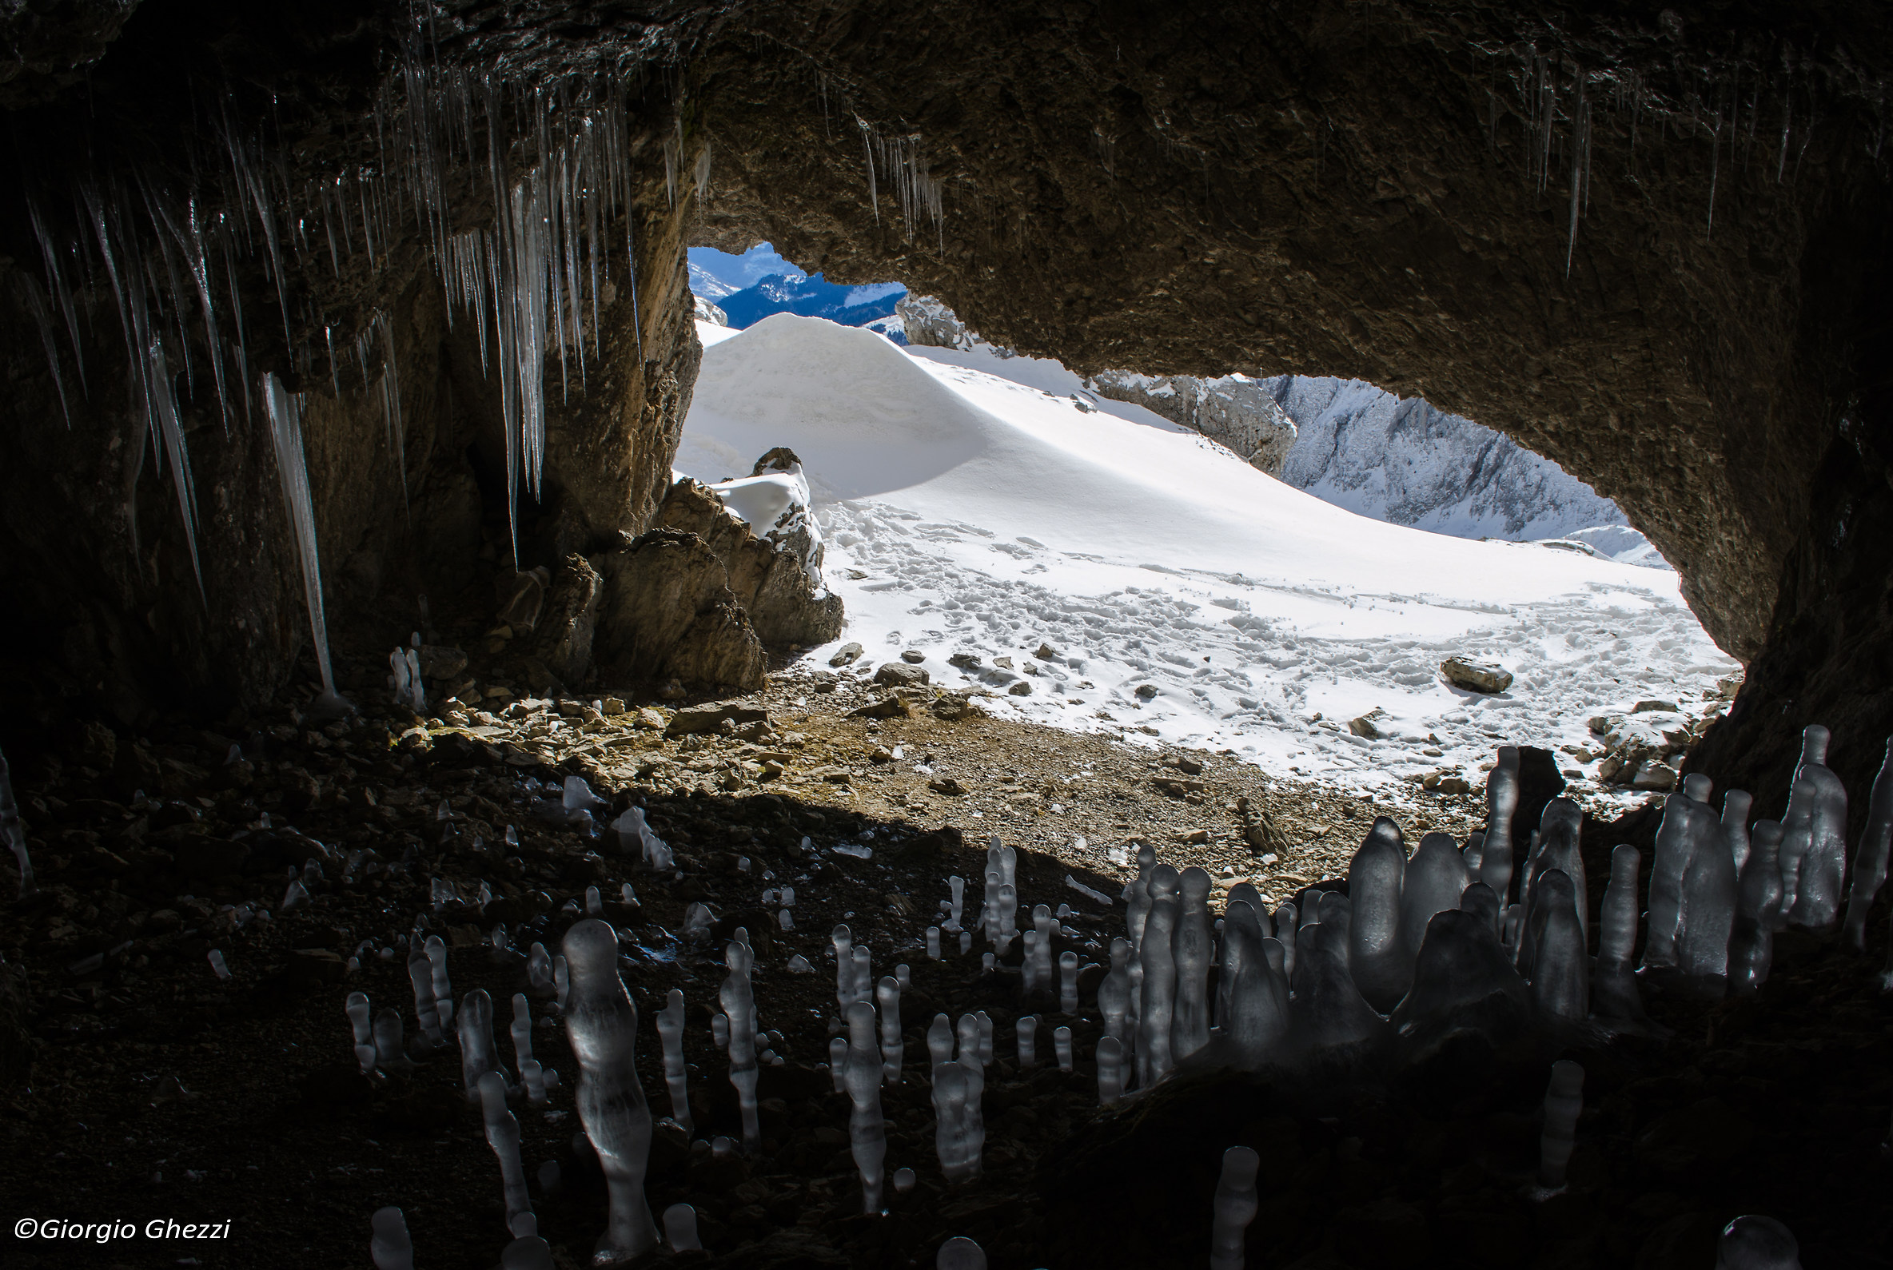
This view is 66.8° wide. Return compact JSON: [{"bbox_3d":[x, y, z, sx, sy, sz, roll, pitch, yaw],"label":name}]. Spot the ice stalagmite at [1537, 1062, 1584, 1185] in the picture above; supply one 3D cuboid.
[{"bbox_3d":[1.360,1.070,3.161,0.093,0.282,0.080,8,18,25],"label":"ice stalagmite"}]

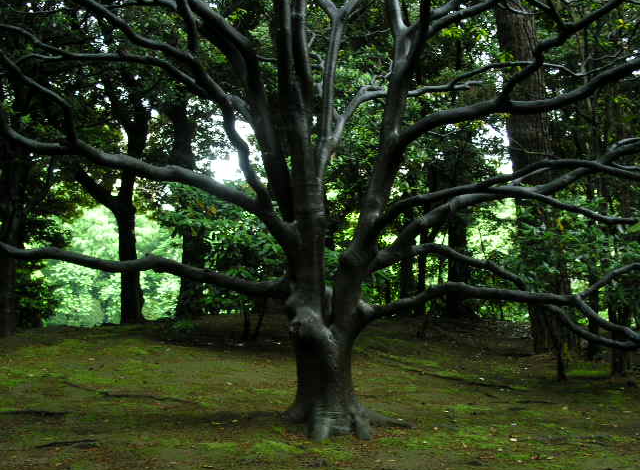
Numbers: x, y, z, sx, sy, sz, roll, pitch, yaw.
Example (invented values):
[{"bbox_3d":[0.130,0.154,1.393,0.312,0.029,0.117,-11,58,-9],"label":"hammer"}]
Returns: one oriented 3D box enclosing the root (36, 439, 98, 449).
[{"bbox_3d":[-1.936,1.584,5.394,0.484,0.060,0.130,1,-3,-25],"label":"root"}]

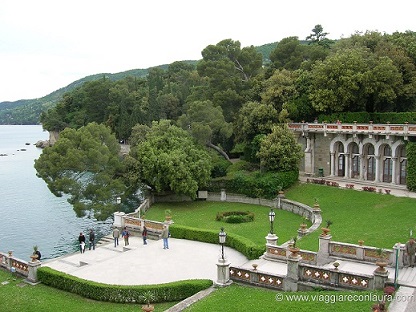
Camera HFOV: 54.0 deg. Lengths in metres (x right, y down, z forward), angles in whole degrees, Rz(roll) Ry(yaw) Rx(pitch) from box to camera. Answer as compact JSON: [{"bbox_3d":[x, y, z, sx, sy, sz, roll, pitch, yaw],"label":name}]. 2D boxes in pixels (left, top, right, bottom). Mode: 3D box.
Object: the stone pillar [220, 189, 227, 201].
[{"bbox_3d":[2.019,4.979,51.957,0.660,1.453,0.660,0,5,6],"label":"stone pillar"}]

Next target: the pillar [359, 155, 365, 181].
[{"bbox_3d":[20.246,1.553,53.637,0.495,3.301,0.495,-4,6,-37],"label":"pillar"}]

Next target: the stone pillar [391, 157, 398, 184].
[{"bbox_3d":[22.982,1.811,50.230,0.495,3.316,0.495,-4,6,-37],"label":"stone pillar"}]

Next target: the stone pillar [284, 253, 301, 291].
[{"bbox_3d":[5.153,7.138,24.864,0.750,2.033,0.750,2,5,24],"label":"stone pillar"}]

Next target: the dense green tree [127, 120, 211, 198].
[{"bbox_3d":[-5.398,0.394,57.731,10.900,10.639,9.500,0,5,0],"label":"dense green tree"}]

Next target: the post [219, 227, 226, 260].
[{"bbox_3d":[0.974,5.579,25.949,0.480,2.075,0.480,2,5,27],"label":"post"}]

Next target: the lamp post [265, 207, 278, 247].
[{"bbox_3d":[5.076,5.931,32.805,0.950,3.400,0.950,2,5,24],"label":"lamp post"}]

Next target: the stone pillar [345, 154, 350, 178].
[{"bbox_3d":[18.583,1.401,54.371,0.600,3.158,0.600,-4,6,-37],"label":"stone pillar"}]

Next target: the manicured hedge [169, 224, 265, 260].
[{"bbox_3d":[0.489,7.249,35.140,10.255,0.841,2.082,4,6,43],"label":"manicured hedge"}]

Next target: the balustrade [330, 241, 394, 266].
[{"bbox_3d":[10.471,6.667,27.940,4.109,1.069,0.416,3,5,30],"label":"balustrade"}]

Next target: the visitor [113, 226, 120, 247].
[{"bbox_3d":[-7.744,6.813,34.509,0.550,1.697,0.380,-1,5,-8],"label":"visitor"}]

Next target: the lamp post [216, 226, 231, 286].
[{"bbox_3d":[0.980,6.364,26.013,0.920,3.650,0.920,2,5,27],"label":"lamp post"}]

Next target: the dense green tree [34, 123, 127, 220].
[{"bbox_3d":[-15.290,1.859,49.000,10.300,11.200,8.800,0,5,0],"label":"dense green tree"}]

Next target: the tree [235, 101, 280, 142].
[{"bbox_3d":[7.707,-3.744,65.254,7.227,9.900,6.930,0,5,0],"label":"tree"}]

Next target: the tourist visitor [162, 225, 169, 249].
[{"bbox_3d":[-3.468,6.704,33.438,0.560,1.820,0.420,-1,5,-12],"label":"tourist visitor"}]

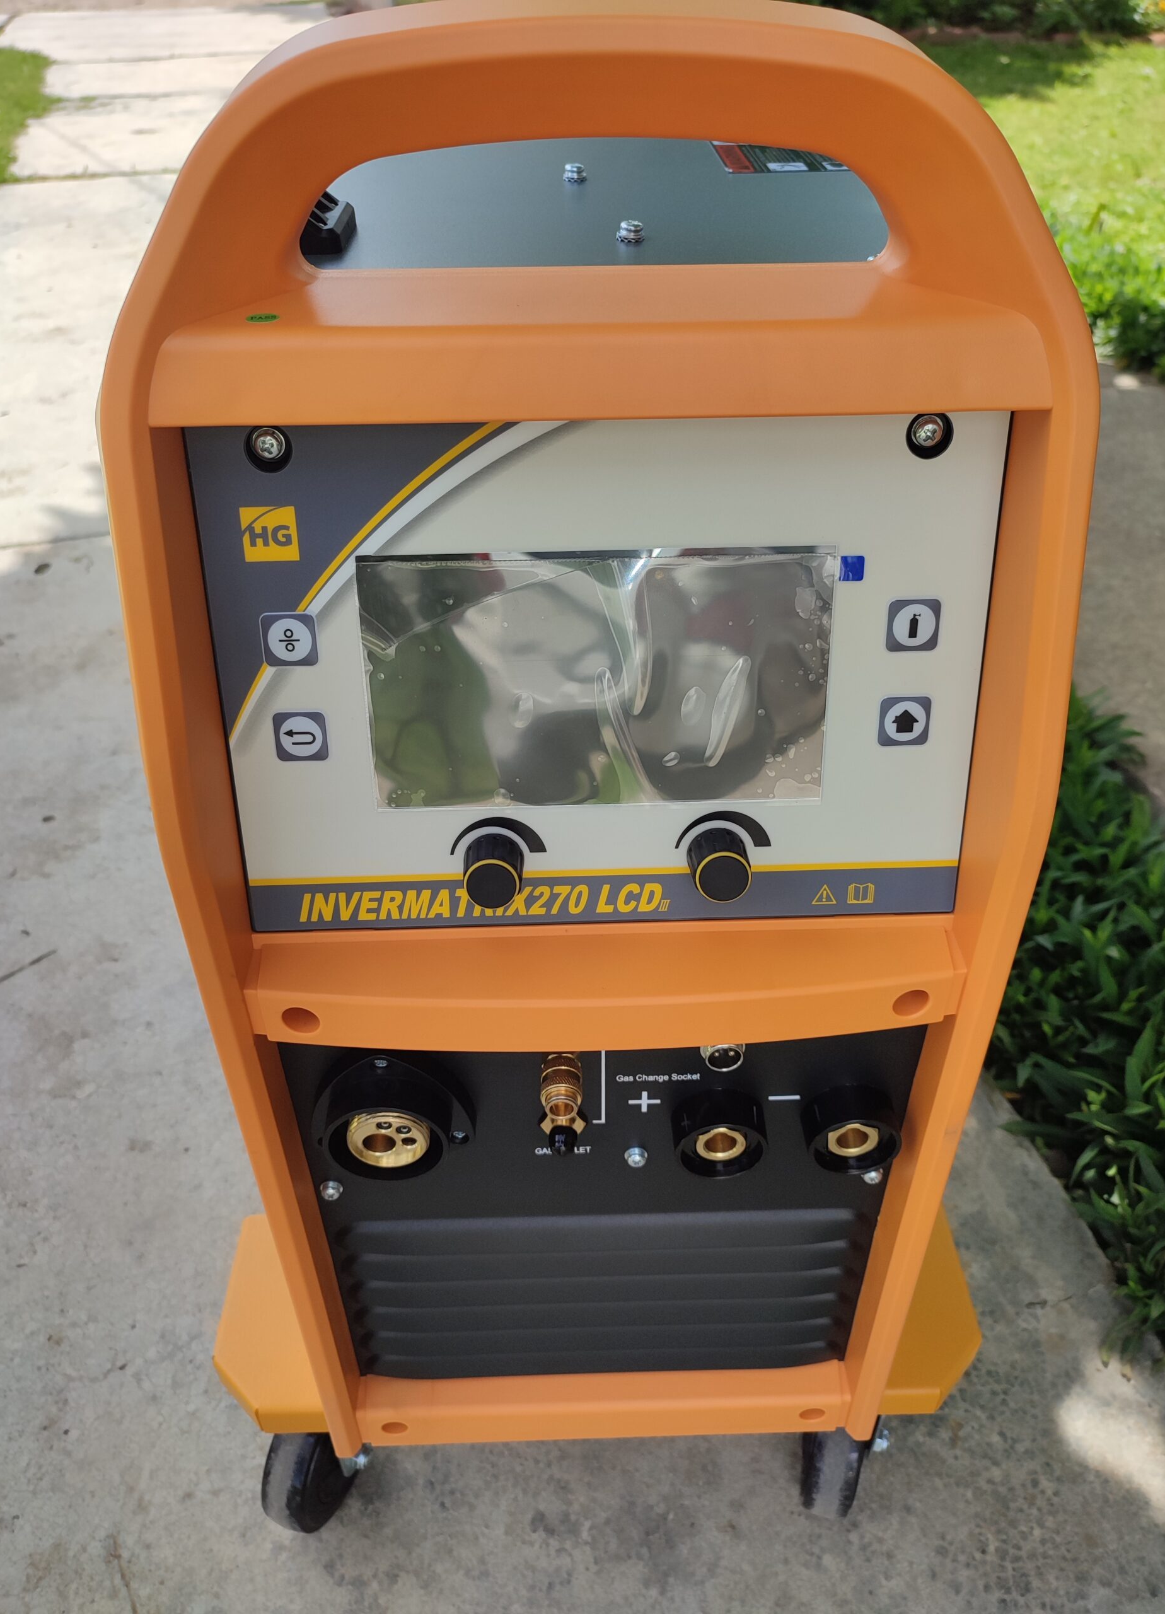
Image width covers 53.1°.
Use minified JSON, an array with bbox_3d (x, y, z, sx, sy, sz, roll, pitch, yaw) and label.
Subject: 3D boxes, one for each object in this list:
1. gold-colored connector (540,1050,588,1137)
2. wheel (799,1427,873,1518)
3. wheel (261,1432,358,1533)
[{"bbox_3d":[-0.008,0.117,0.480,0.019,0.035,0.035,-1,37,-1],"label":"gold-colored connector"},{"bbox_3d":[0.155,0.393,0.718,0.029,0.075,0.075,7,37,11],"label":"wheel"},{"bbox_3d":[-0.164,0.399,0.715,0.029,0.075,0.075,11,38,16],"label":"wheel"}]

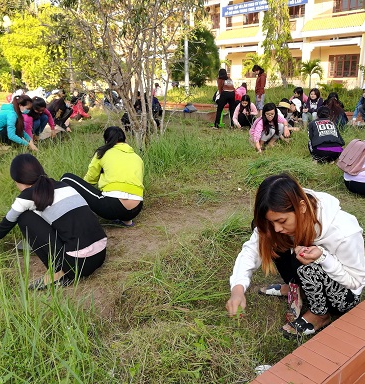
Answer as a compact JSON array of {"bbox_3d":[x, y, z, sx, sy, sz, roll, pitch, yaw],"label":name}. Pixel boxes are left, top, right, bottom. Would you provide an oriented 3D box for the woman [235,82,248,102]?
[{"bbox_3d":[1.887,-2.910,12.497,0.480,1.100,0.580,9,19,29],"label":"woman"}]

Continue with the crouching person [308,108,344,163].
[{"bbox_3d":[2.326,-0.967,6.379,0.540,0.850,0.640,2,17,10],"label":"crouching person"}]

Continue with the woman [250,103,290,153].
[{"bbox_3d":[1.662,-1.225,7.280,0.620,0.850,0.700,5,17,18],"label":"woman"}]

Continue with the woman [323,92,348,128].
[{"bbox_3d":[3.672,-1.910,9.255,0.540,0.880,0.600,1,17,6],"label":"woman"}]

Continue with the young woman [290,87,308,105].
[{"bbox_3d":[3.205,-2.326,10.590,0.500,1.030,0.560,13,21,39],"label":"young woman"}]

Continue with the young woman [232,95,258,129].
[{"bbox_3d":[1.708,-2.137,10.327,0.580,0.860,0.640,3,17,12],"label":"young woman"}]

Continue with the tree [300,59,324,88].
[{"bbox_3d":[6.418,-5.510,19.256,1.150,2.100,1.150,-1,17,0],"label":"tree"}]

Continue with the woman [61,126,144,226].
[{"bbox_3d":[-0.772,-0.150,3.770,0.620,0.860,0.700,-16,22,-41],"label":"woman"}]

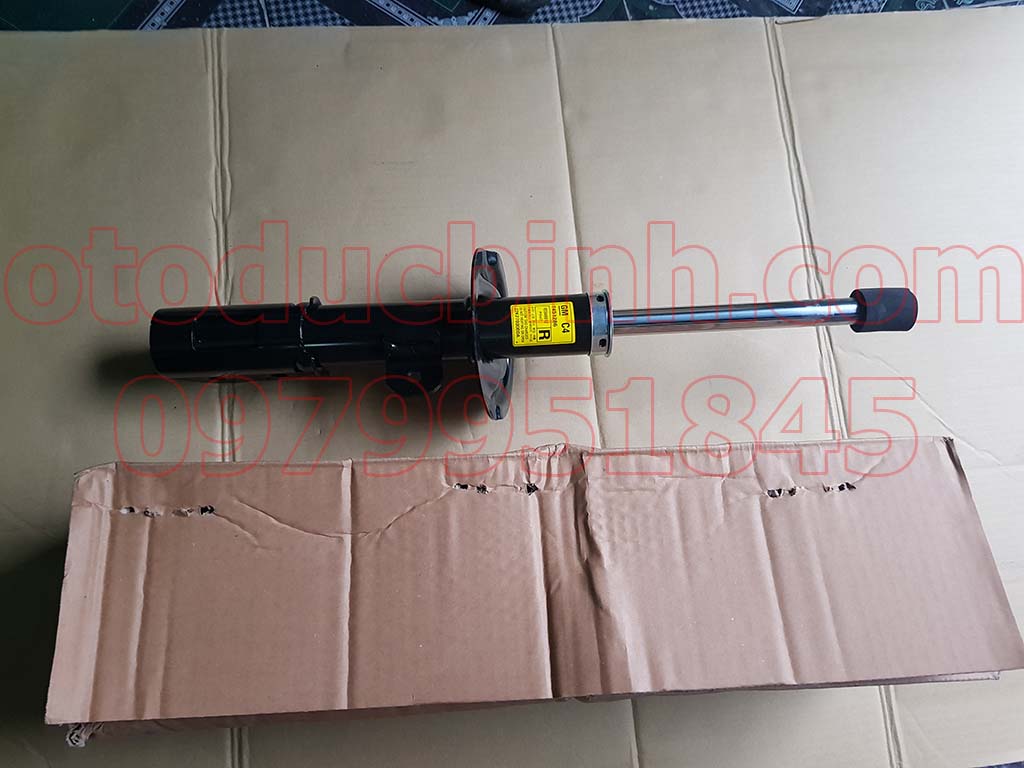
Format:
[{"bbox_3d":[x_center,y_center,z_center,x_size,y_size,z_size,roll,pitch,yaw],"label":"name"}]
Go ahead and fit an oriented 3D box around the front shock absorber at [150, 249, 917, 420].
[{"bbox_3d":[0.006,-0.047,0.666,0.651,0.148,0.150,-2,79,5],"label":"front shock absorber"}]

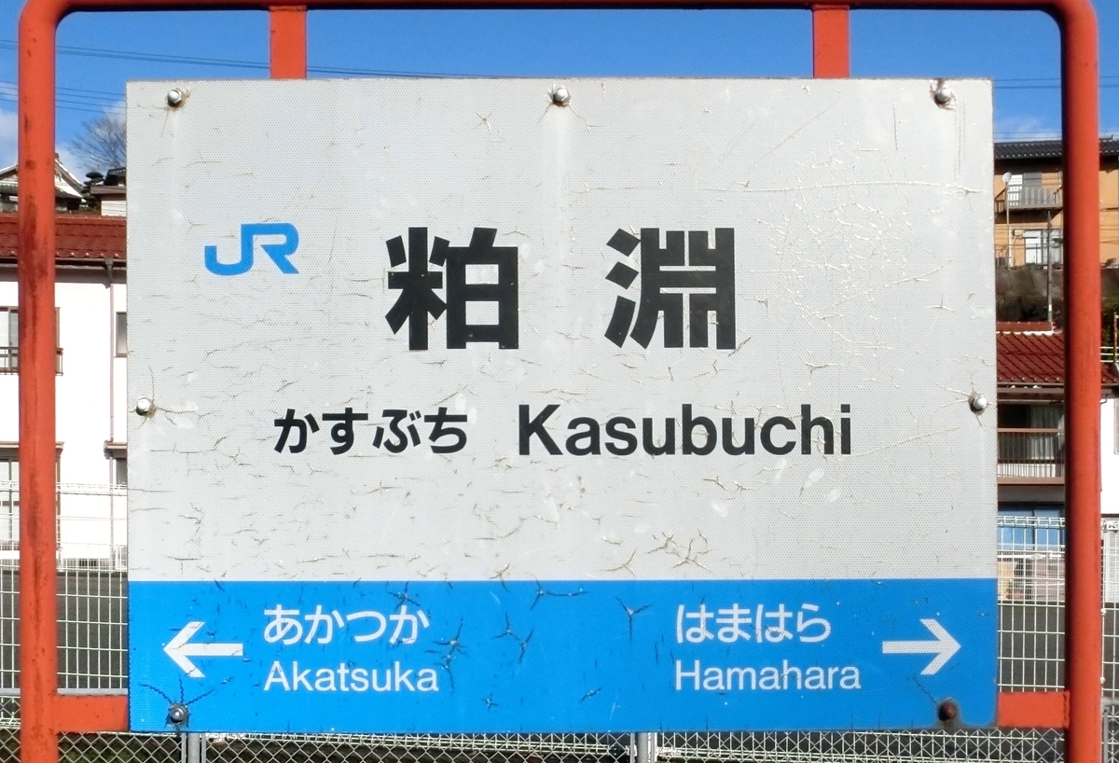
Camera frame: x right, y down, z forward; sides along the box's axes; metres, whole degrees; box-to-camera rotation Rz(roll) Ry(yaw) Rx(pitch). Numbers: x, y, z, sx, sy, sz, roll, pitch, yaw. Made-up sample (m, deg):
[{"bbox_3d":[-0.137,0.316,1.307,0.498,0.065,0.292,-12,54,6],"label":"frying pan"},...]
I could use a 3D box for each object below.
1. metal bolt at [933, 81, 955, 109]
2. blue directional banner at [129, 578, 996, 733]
[{"bbox_3d":[0.530,-0.391,1.243,0.027,0.028,0.020,0,0,0],"label":"metal bolt"},{"bbox_3d":[0.005,0.379,1.255,1.200,0.210,0.012,0,0,0],"label":"blue directional banner"}]

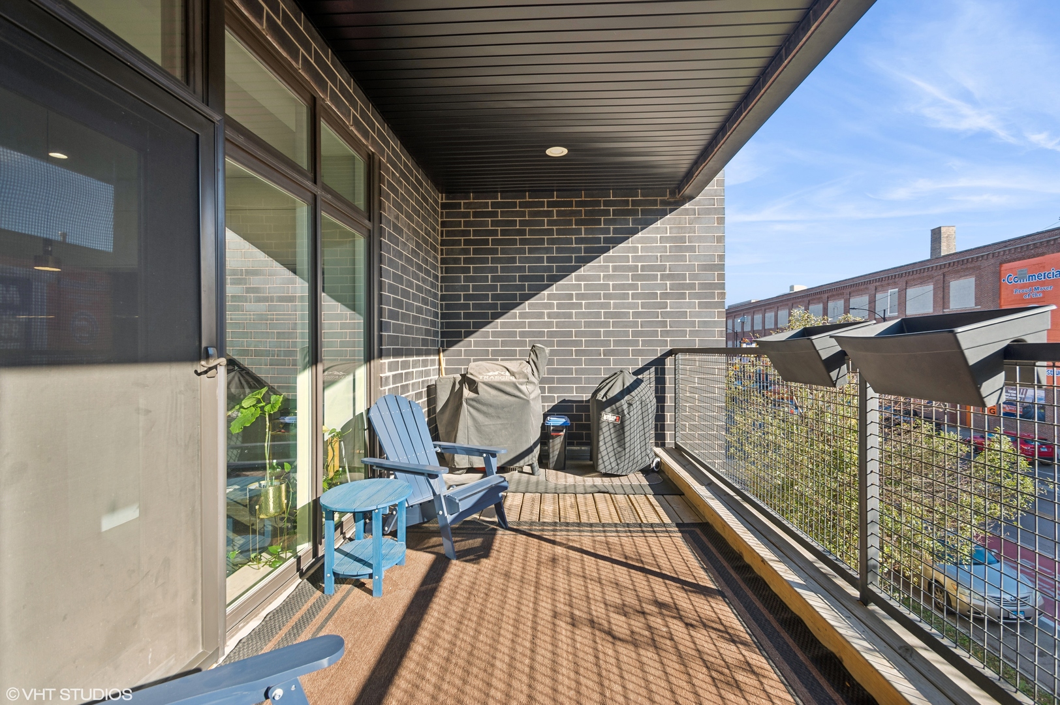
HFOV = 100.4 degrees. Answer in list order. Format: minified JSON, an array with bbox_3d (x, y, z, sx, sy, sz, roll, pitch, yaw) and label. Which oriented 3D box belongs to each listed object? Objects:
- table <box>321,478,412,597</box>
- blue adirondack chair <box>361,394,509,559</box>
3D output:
[{"bbox_3d":[-0.855,0.971,2.342,0.460,0.460,0.495,0,0,3],"label":"table"},{"bbox_3d":[-0.646,0.751,3.010,0.885,0.890,0.710,0,1,33],"label":"blue adirondack chair"}]

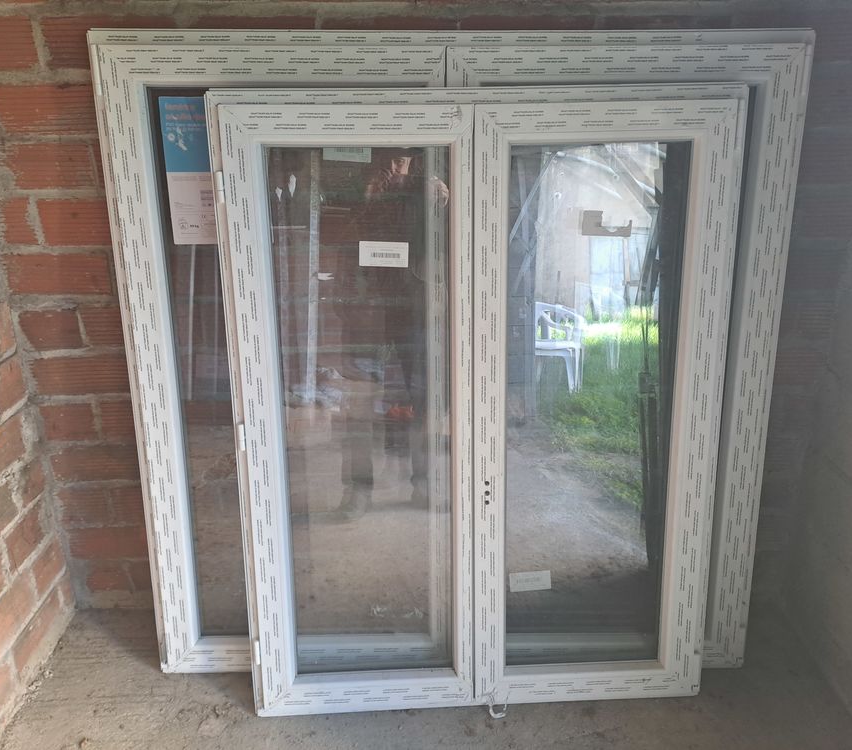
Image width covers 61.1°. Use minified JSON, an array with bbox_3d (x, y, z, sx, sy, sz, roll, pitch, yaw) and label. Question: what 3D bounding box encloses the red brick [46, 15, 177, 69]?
[{"bbox_3d":[-0.632,-0.688,1.504,0.266,0.094,0.120,-1,22,-1],"label":"red brick"}]

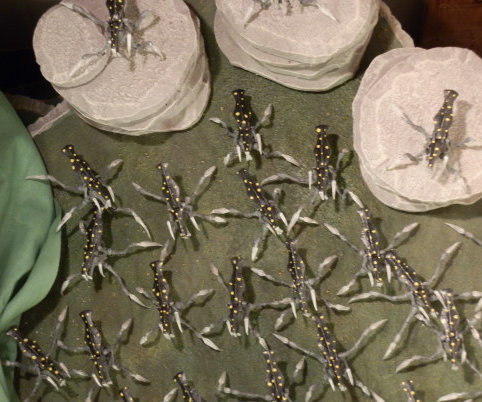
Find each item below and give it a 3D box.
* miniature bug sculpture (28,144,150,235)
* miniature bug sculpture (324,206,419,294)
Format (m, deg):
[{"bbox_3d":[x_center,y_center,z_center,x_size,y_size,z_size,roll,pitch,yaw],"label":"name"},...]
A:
[{"bbox_3d":[-0.122,-0.003,0.783,0.080,0.034,0.110,-34,70,-14],"label":"miniature bug sculpture"},{"bbox_3d":[0.112,0.037,0.765,0.081,0.034,0.066,-10,66,-5],"label":"miniature bug sculpture"}]

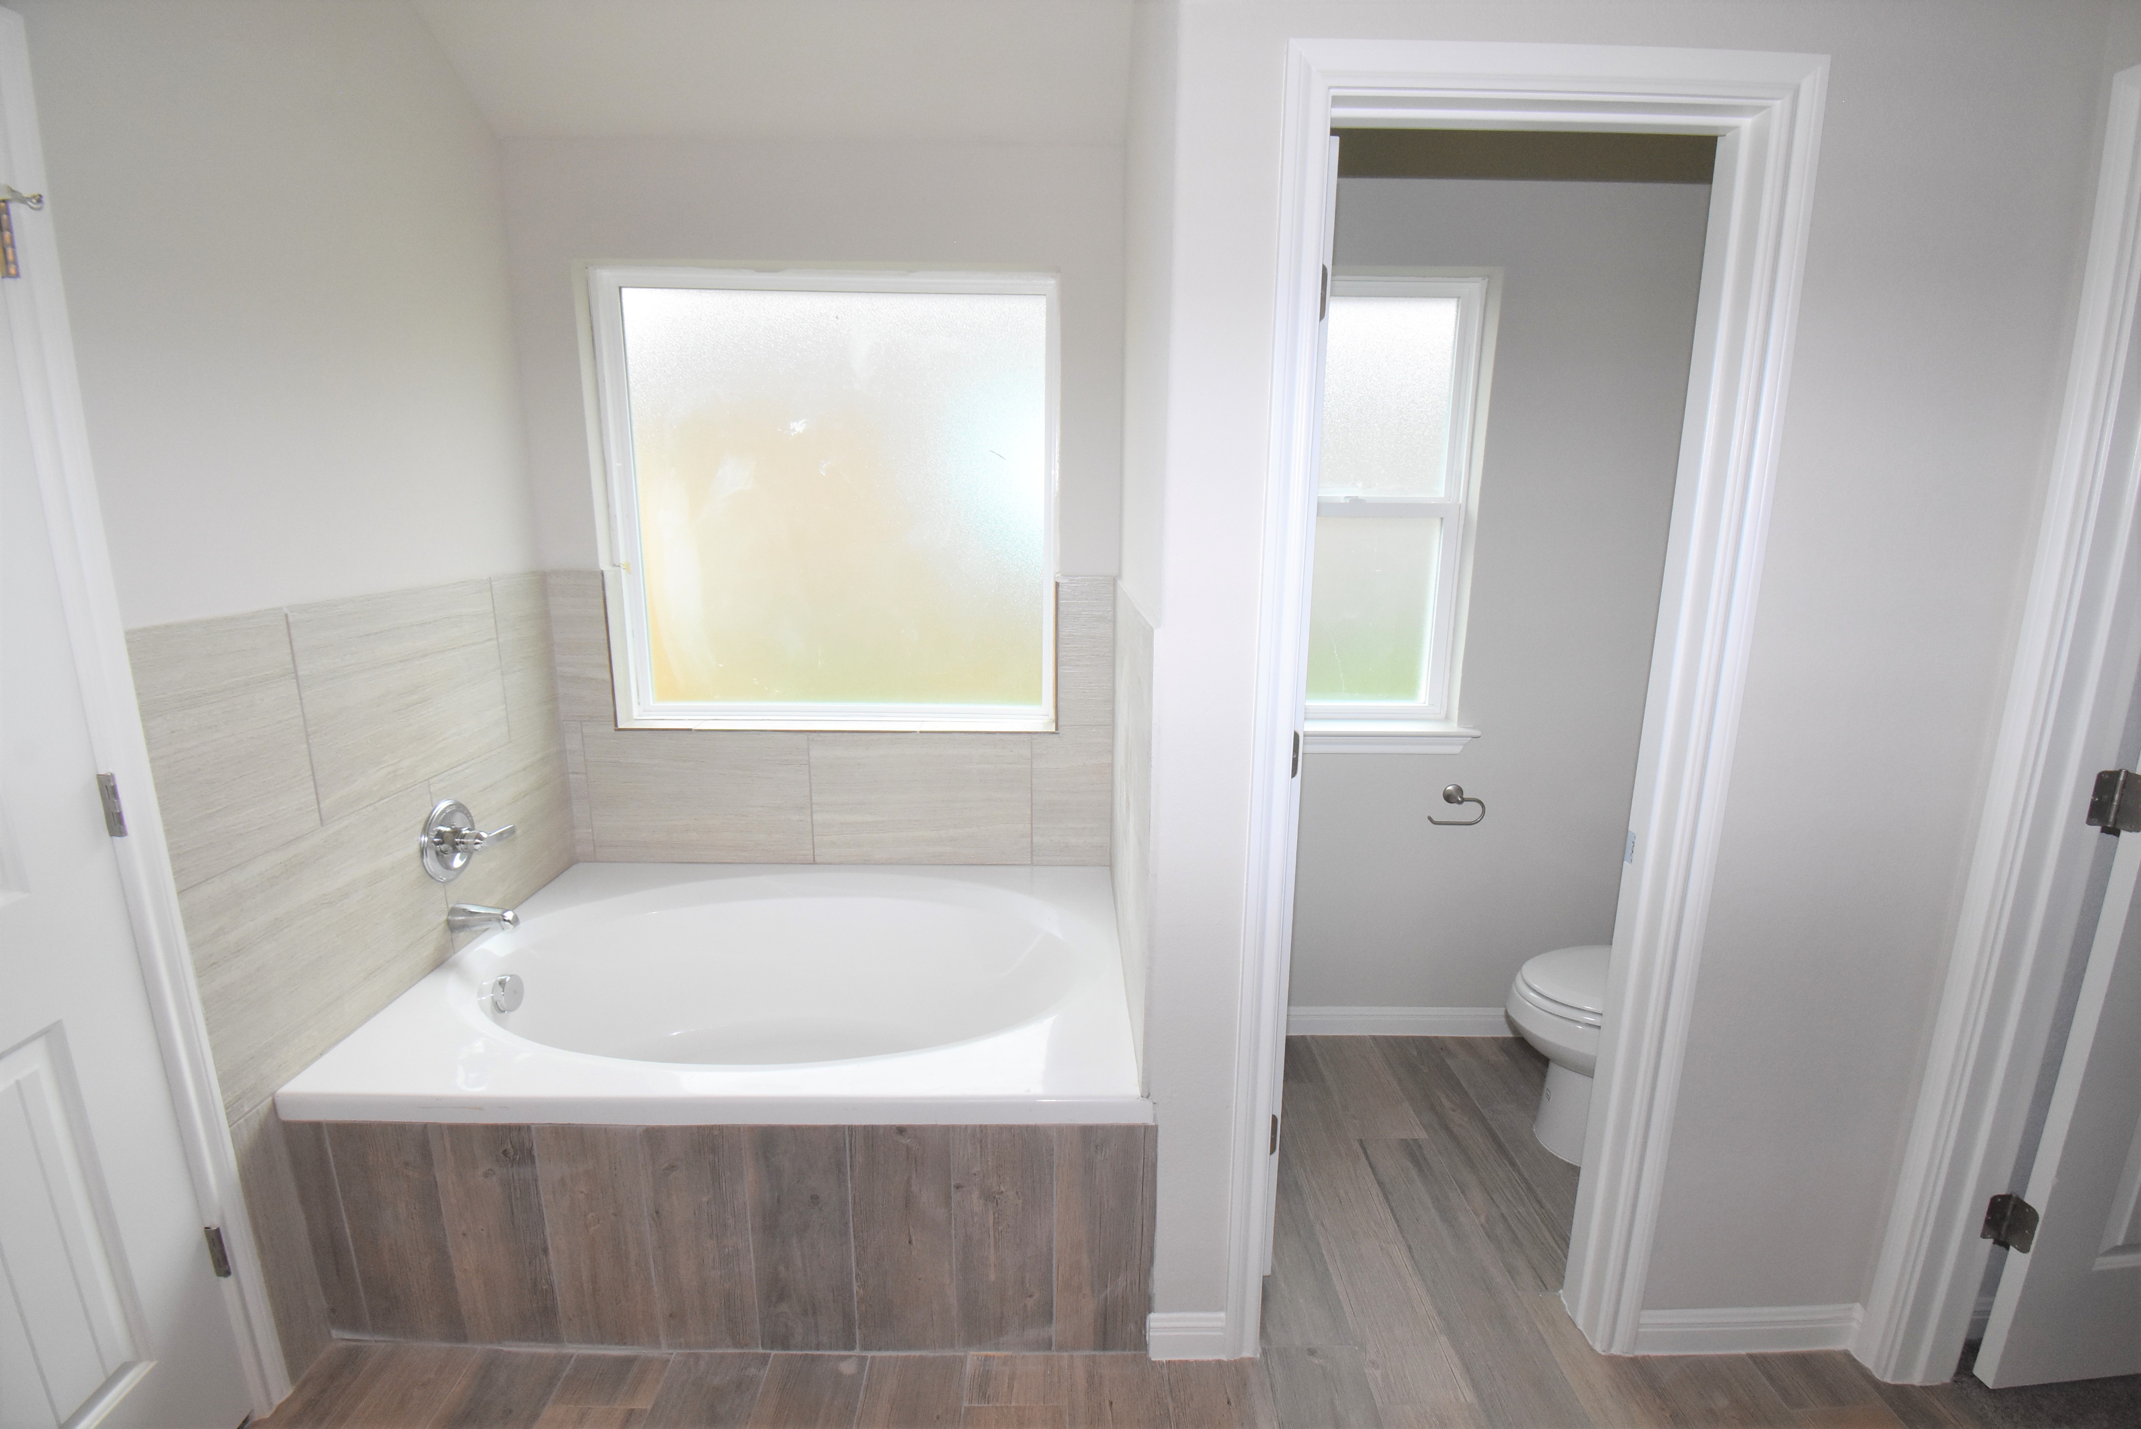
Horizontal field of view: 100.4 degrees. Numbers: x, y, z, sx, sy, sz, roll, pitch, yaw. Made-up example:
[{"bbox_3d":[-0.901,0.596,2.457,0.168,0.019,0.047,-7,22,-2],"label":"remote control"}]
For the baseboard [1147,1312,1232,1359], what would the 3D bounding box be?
[{"bbox_3d":[0.216,1.123,1.628,0.147,0.100,0.015,0,13,0],"label":"baseboard"}]

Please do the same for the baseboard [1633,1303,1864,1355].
[{"bbox_3d":[1.236,1.122,1.631,0.400,0.100,0.014,0,13,0],"label":"baseboard"}]

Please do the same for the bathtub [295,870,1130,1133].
[{"bbox_3d":[-0.627,0.760,2.064,1.495,0.470,1.040,0,13,0],"label":"bathtub"}]

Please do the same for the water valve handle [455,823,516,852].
[{"bbox_3d":[-1.325,0.274,2.026,0.065,0.045,0.115,0,13,0],"label":"water valve handle"}]

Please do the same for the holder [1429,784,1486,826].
[{"bbox_3d":[1.069,0.247,2.475,0.148,0.122,0.070,0,13,0],"label":"holder"}]

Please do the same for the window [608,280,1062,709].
[{"bbox_3d":[-0.618,-0.539,2.358,1.140,1.135,0.060,0,13,0],"label":"window"}]

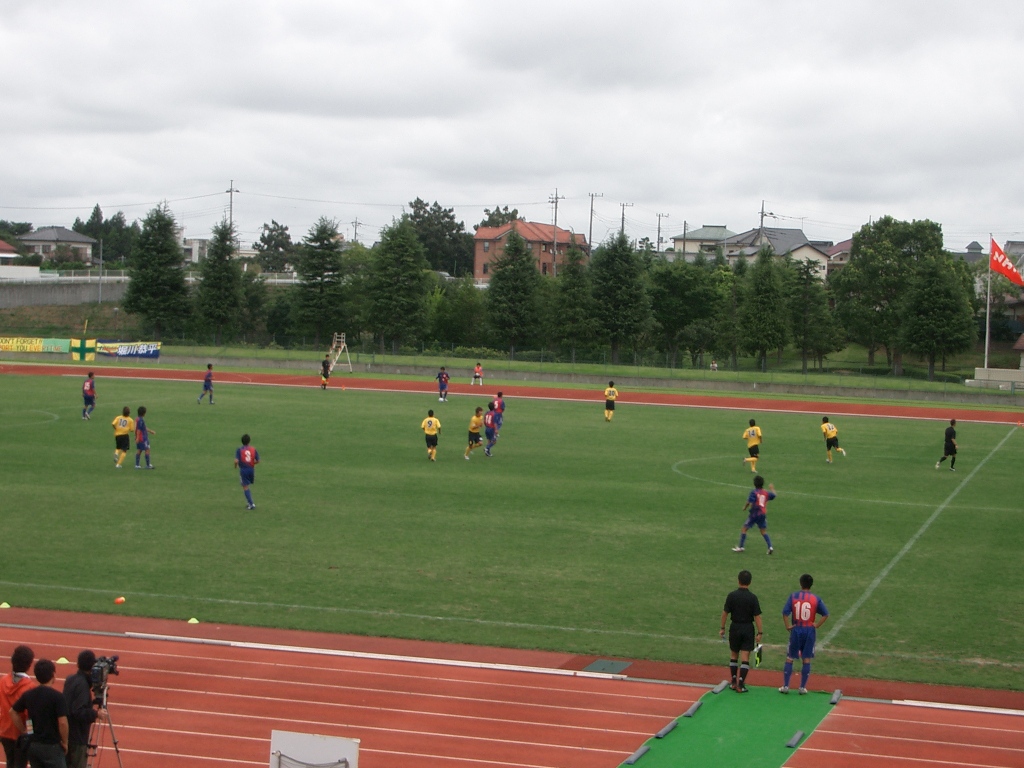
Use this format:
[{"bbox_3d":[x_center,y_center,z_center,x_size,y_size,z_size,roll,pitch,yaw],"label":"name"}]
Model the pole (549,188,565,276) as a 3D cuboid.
[{"bbox_3d":[4.981,-16.285,245.000,1.750,11.200,0.600,2,3,0],"label":"pole"}]

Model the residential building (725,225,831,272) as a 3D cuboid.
[{"bbox_3d":[28.758,-12.884,238.000,10.500,8.300,8.500,1,3,-12],"label":"residential building"}]

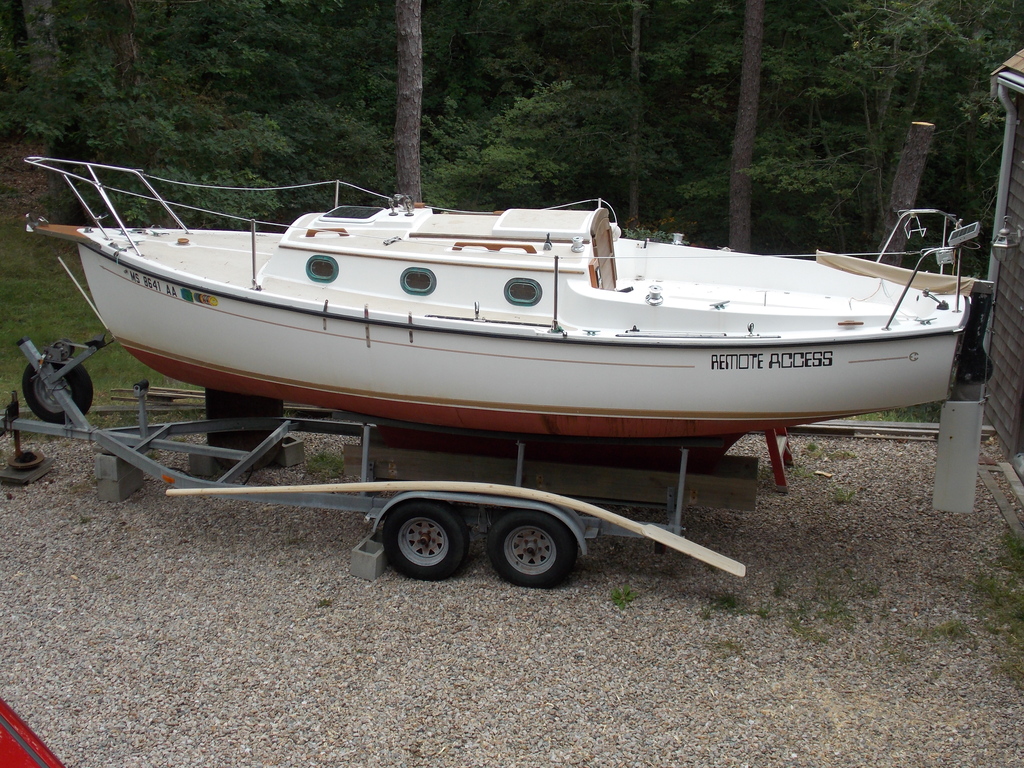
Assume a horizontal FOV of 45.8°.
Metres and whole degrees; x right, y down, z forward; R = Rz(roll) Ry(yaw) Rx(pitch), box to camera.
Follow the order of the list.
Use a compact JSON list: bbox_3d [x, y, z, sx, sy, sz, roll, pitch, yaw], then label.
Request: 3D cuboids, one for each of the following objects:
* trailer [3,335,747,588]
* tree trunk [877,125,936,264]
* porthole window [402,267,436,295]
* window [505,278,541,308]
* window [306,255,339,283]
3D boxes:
[{"bbox_3d":[-1.521,0.394,9.651,6.400,1.350,2.200,3,18,11],"label":"trailer"},{"bbox_3d":[4.833,-2.008,15.162,0.295,2.467,0.295,8,17,-3],"label":"tree trunk"},{"bbox_3d":[-0.651,-0.714,8.467,0.268,0.196,0.050,5,11,18],"label":"porthole window"},{"bbox_3d":[0.079,-0.625,8.286,0.268,0.196,0.050,4,11,13],"label":"window"},{"bbox_3d":[-1.356,-0.824,8.690,0.268,0.196,0.050,7,12,22],"label":"window"}]

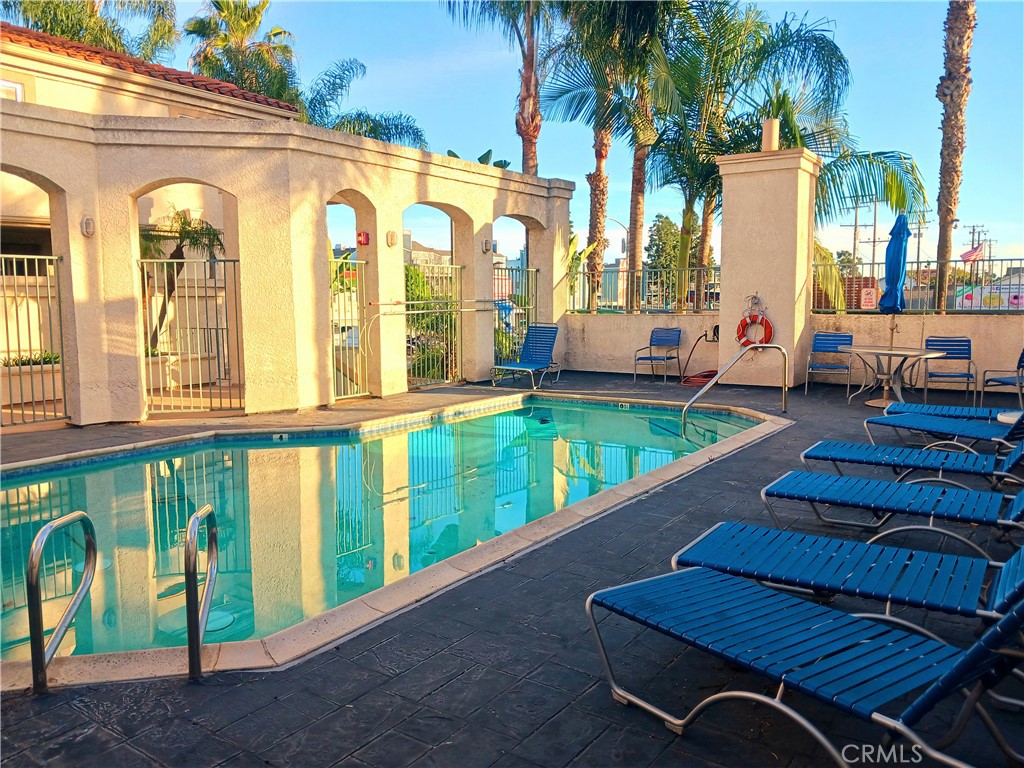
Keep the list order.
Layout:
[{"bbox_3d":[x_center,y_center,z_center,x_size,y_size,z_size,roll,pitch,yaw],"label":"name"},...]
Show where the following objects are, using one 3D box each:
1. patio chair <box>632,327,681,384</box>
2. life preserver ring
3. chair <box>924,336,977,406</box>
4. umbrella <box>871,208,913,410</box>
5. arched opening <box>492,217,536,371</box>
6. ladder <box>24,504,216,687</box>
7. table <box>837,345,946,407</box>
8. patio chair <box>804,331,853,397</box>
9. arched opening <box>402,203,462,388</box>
[{"bbox_3d":[2.442,-0.469,13.246,0.580,0.850,0.650,4,7,34],"label":"patio chair"},{"bbox_3d":[3.762,-0.824,12.366,0.570,0.570,0.110,4,7,34],"label":"life preserver ring"},{"bbox_3d":[5.671,-0.180,10.283,0.580,0.830,0.650,3,7,28],"label":"chair"},{"bbox_3d":[4.847,-0.963,10.148,0.460,2.440,0.460,4,7,34],"label":"umbrella"},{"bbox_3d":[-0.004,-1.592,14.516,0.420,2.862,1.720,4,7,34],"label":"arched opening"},{"bbox_3d":[-1.465,0.771,3.157,0.560,0.580,0.660,-2,6,-12],"label":"ladder"},{"bbox_3d":[4.815,-0.102,10.238,1.330,0.710,1.330,4,7,34],"label":"table"},{"bbox_3d":[4.539,-0.281,11.287,0.580,0.850,0.650,3,7,32],"label":"patio chair"},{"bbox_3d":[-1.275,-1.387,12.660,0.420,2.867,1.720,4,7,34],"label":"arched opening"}]

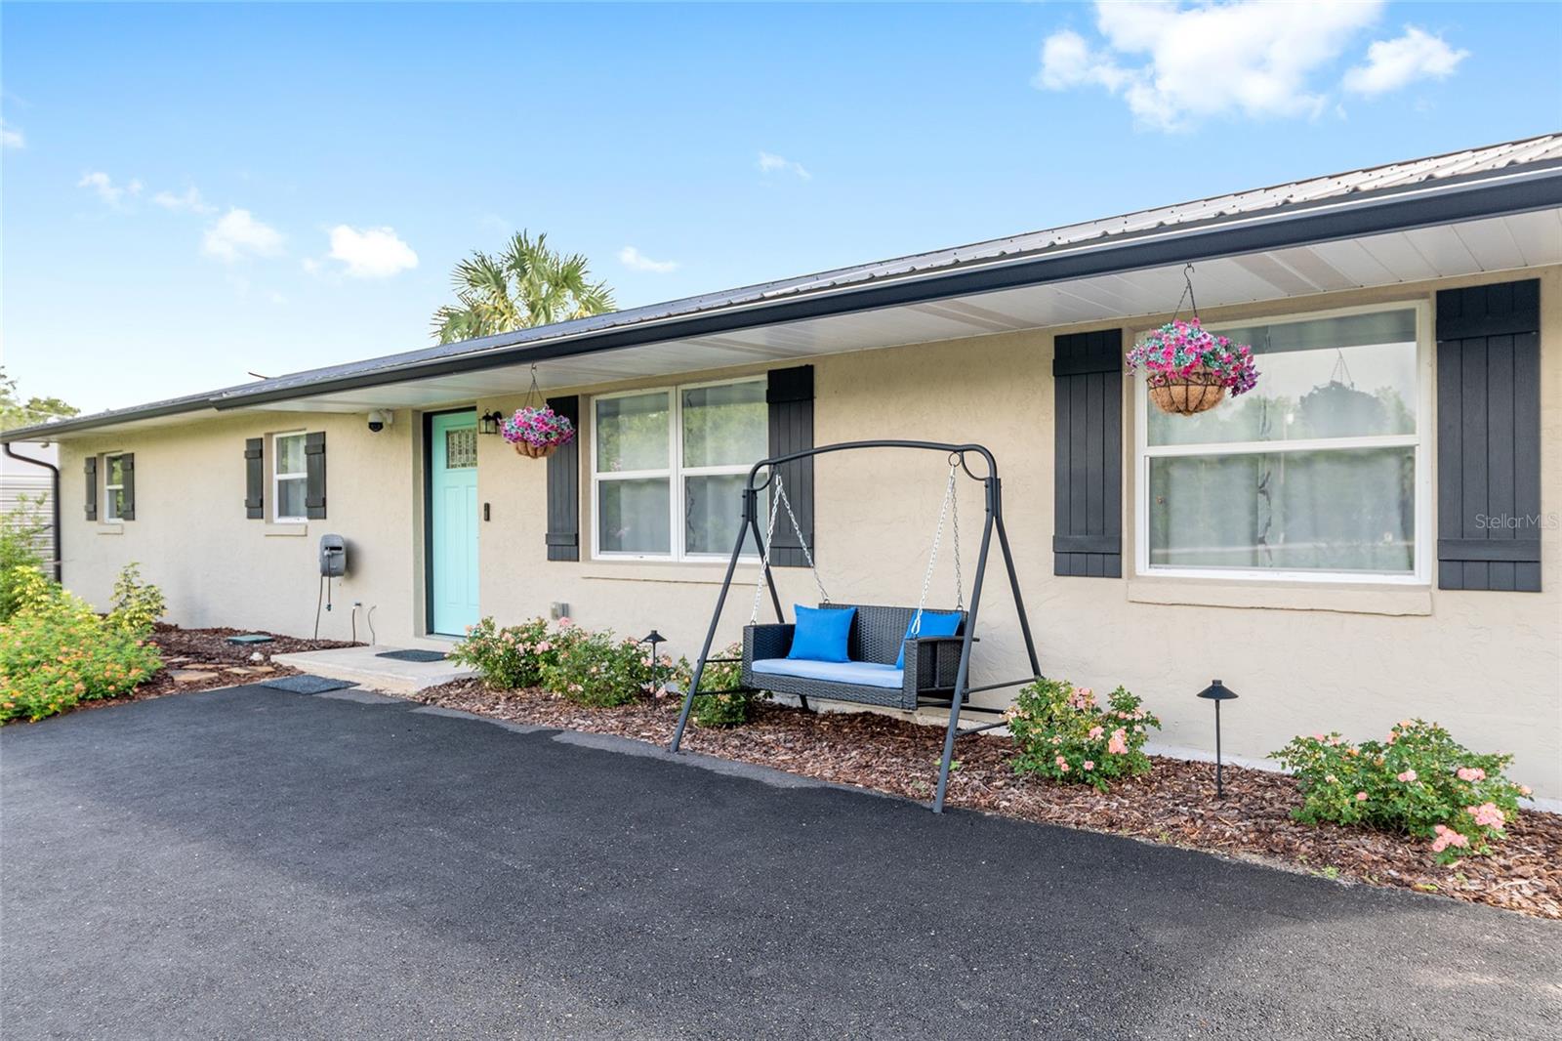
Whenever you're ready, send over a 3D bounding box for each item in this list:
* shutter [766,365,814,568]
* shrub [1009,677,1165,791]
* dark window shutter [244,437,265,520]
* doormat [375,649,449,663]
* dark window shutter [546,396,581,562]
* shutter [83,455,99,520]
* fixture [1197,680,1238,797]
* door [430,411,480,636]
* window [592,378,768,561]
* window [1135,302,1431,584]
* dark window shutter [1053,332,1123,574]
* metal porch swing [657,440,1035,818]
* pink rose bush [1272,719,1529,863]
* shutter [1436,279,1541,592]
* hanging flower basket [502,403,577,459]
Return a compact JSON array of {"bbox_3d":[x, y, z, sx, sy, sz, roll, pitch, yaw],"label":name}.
[{"bbox_3d":[0.066,-0.349,7.177,0.388,1.311,0.040,0,0,40],"label":"shutter"},{"bbox_3d":[1.416,1.000,5.103,0.713,0.499,0.642,0,0,40],"label":"shrub"},{"bbox_3d":[-5.876,-0.463,12.092,0.380,0.890,0.045,0,0,40],"label":"dark window shutter"},{"bbox_3d":[-3.151,1.191,9.503,0.750,0.012,0.470,0,0,40],"label":"doormat"},{"bbox_3d":[-1.742,-0.325,8.621,0.376,1.303,0.045,0,0,40],"label":"dark window shutter"},{"bbox_3d":[-9.791,-0.440,15.379,0.380,0.890,0.045,0,0,40],"label":"shutter"},{"bbox_3d":[1.962,0.977,4.854,0.180,0.524,0.180,0,0,40],"label":"fixture"},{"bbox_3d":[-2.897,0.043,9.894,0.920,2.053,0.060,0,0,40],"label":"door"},{"bbox_3d":[-0.769,-0.335,8.021,1.891,1.296,0.090,0,0,40],"label":"window"},{"bbox_3d":[2.443,-0.354,5.372,1.375,1.292,0.090,0,0,40],"label":"window"},{"bbox_3d":[1.633,-0.348,5.787,0.376,1.303,0.045,0,0,40],"label":"dark window shutter"},{"bbox_3d":[0.441,0.432,5.924,1.850,1.725,1.170,0,0,44],"label":"metal porch swing"},{"bbox_3d":[2.385,1.023,4.224,0.869,0.468,0.738,0,0,40],"label":"pink rose bush"},{"bbox_3d":[3.015,-0.351,4.626,0.376,1.303,0.045,0,0,40],"label":"shutter"},{"bbox_3d":[-1.597,-0.583,7.147,0.480,0.370,0.480,0,0,0],"label":"hanging flower basket"}]

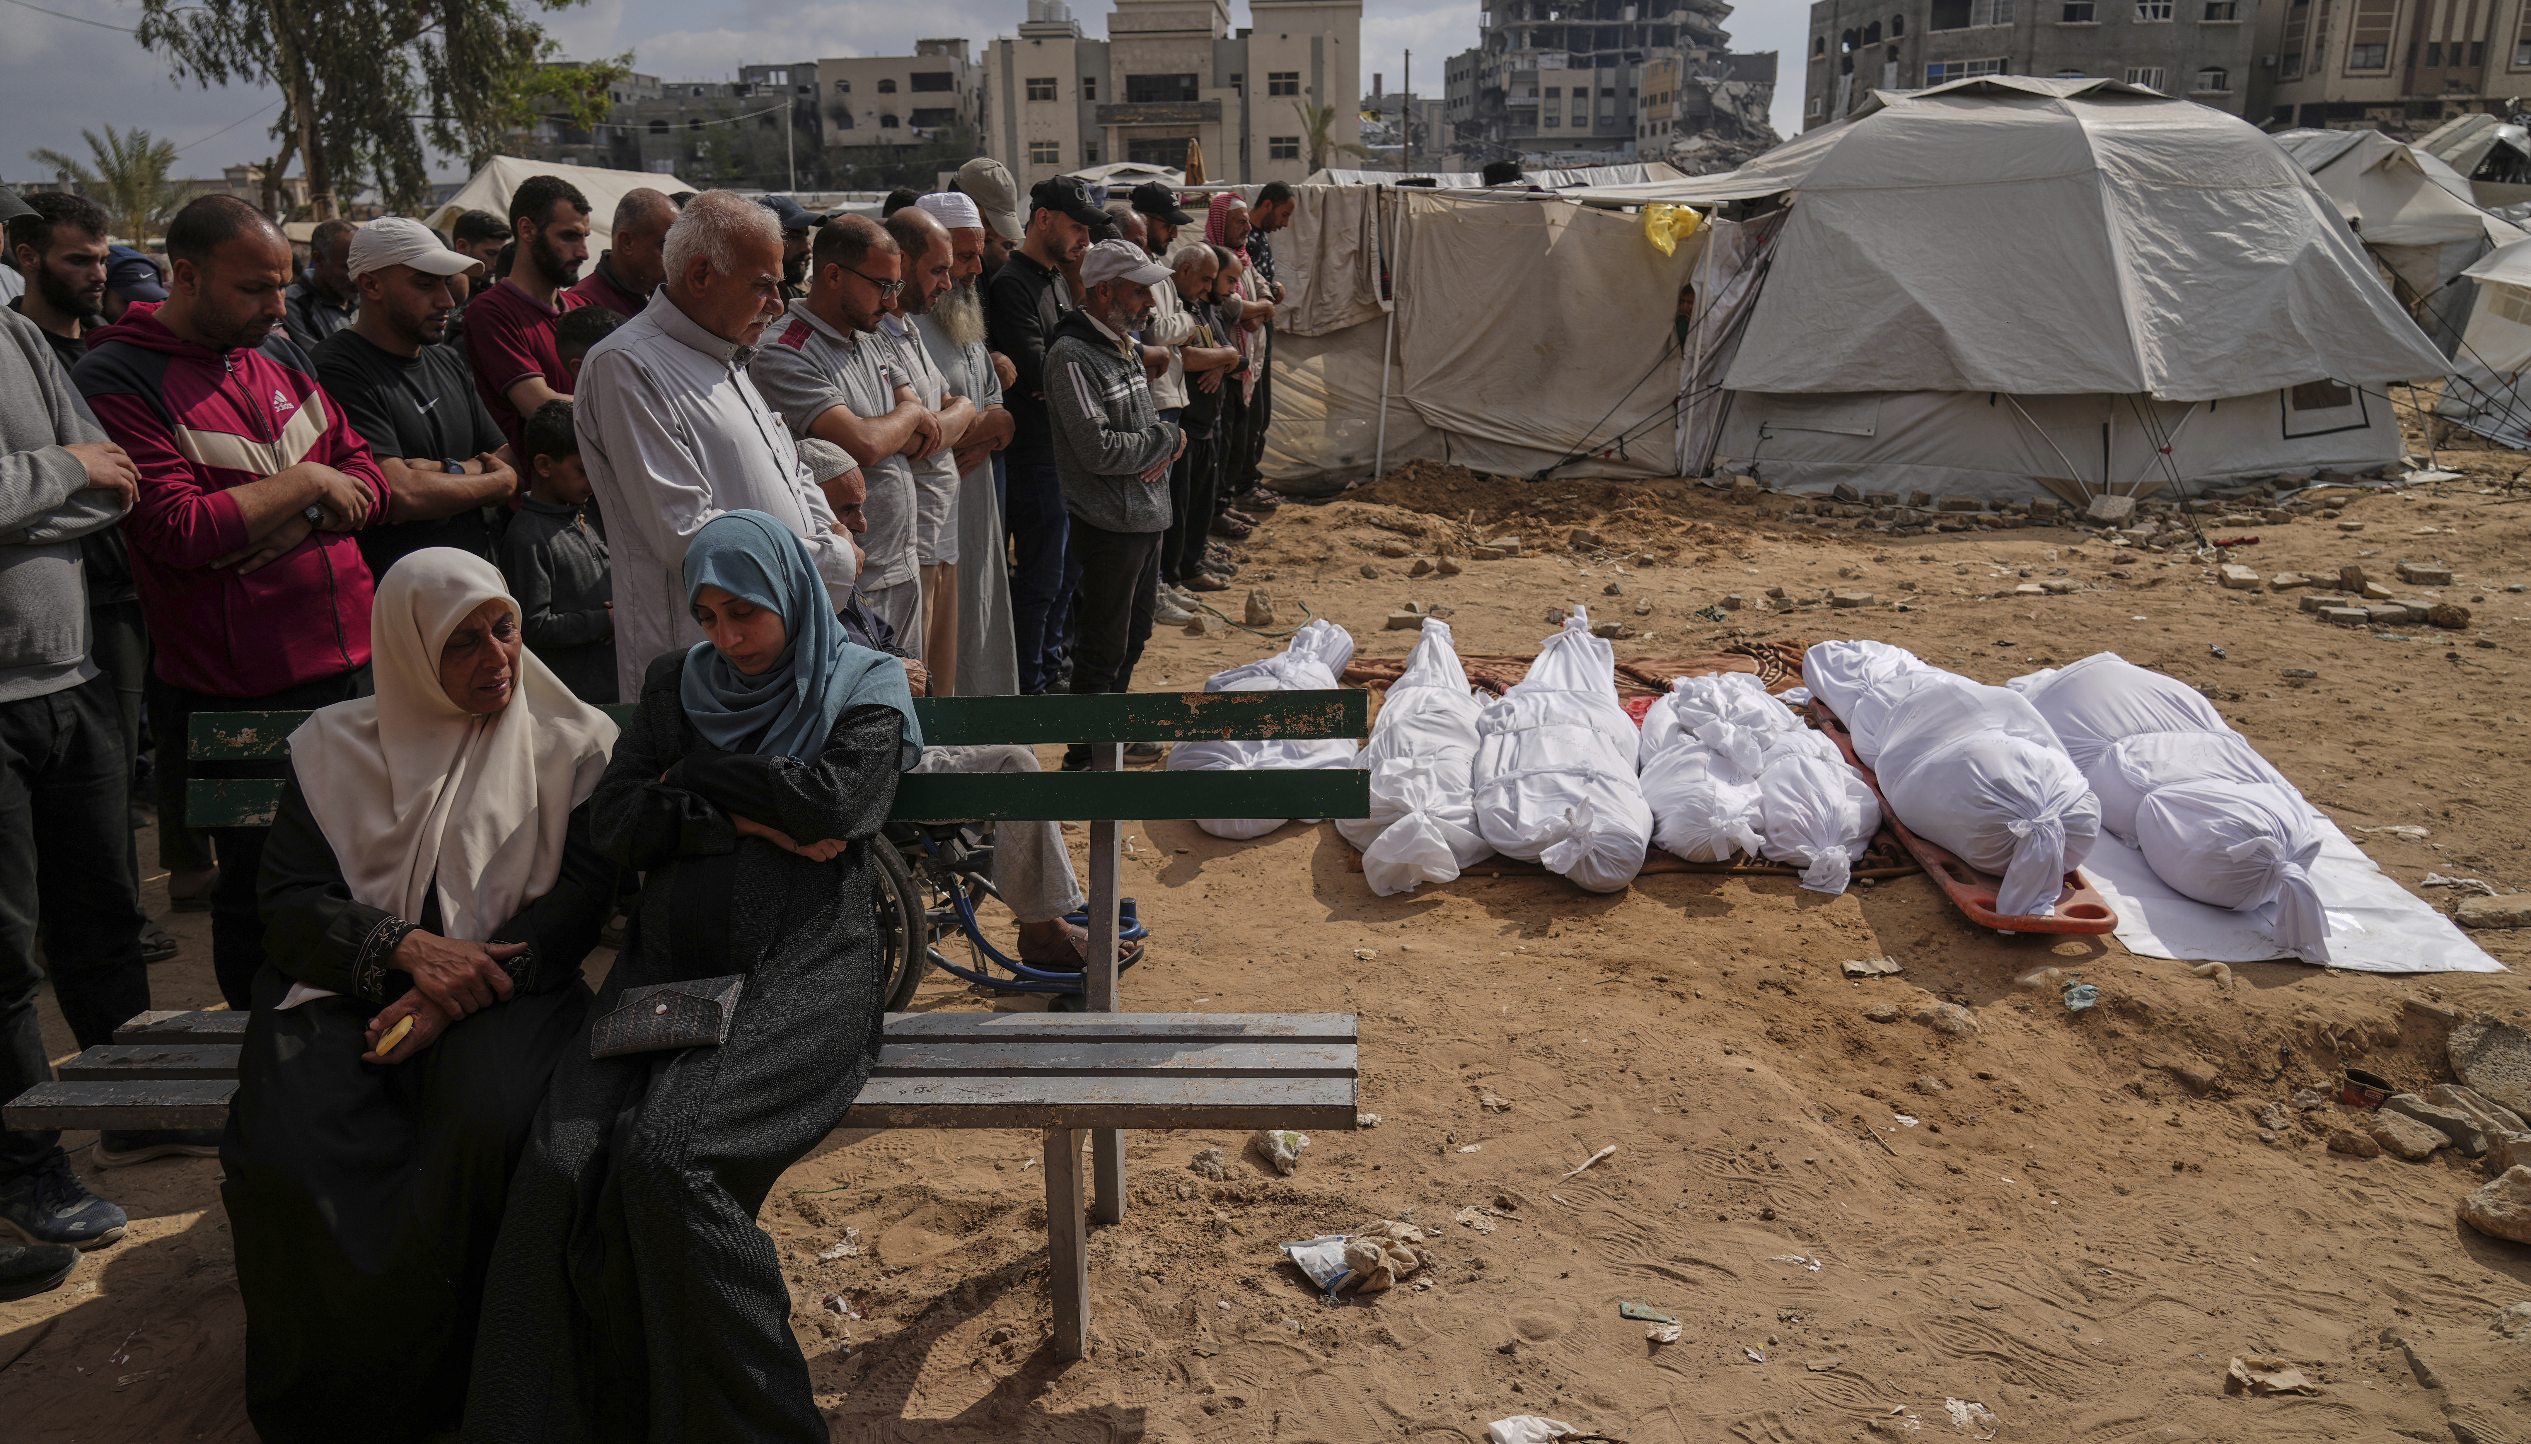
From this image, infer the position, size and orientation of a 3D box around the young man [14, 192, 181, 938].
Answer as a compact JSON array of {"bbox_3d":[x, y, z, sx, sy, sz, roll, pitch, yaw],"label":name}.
[{"bbox_3d":[-2.573,-0.266,3.750,0.380,1.730,0.500,2,17,10],"label":"young man"}]

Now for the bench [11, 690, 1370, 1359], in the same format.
[{"bbox_3d":[-0.842,0.473,2.735,2.031,0.911,0.558,0,16,1],"label":"bench"}]

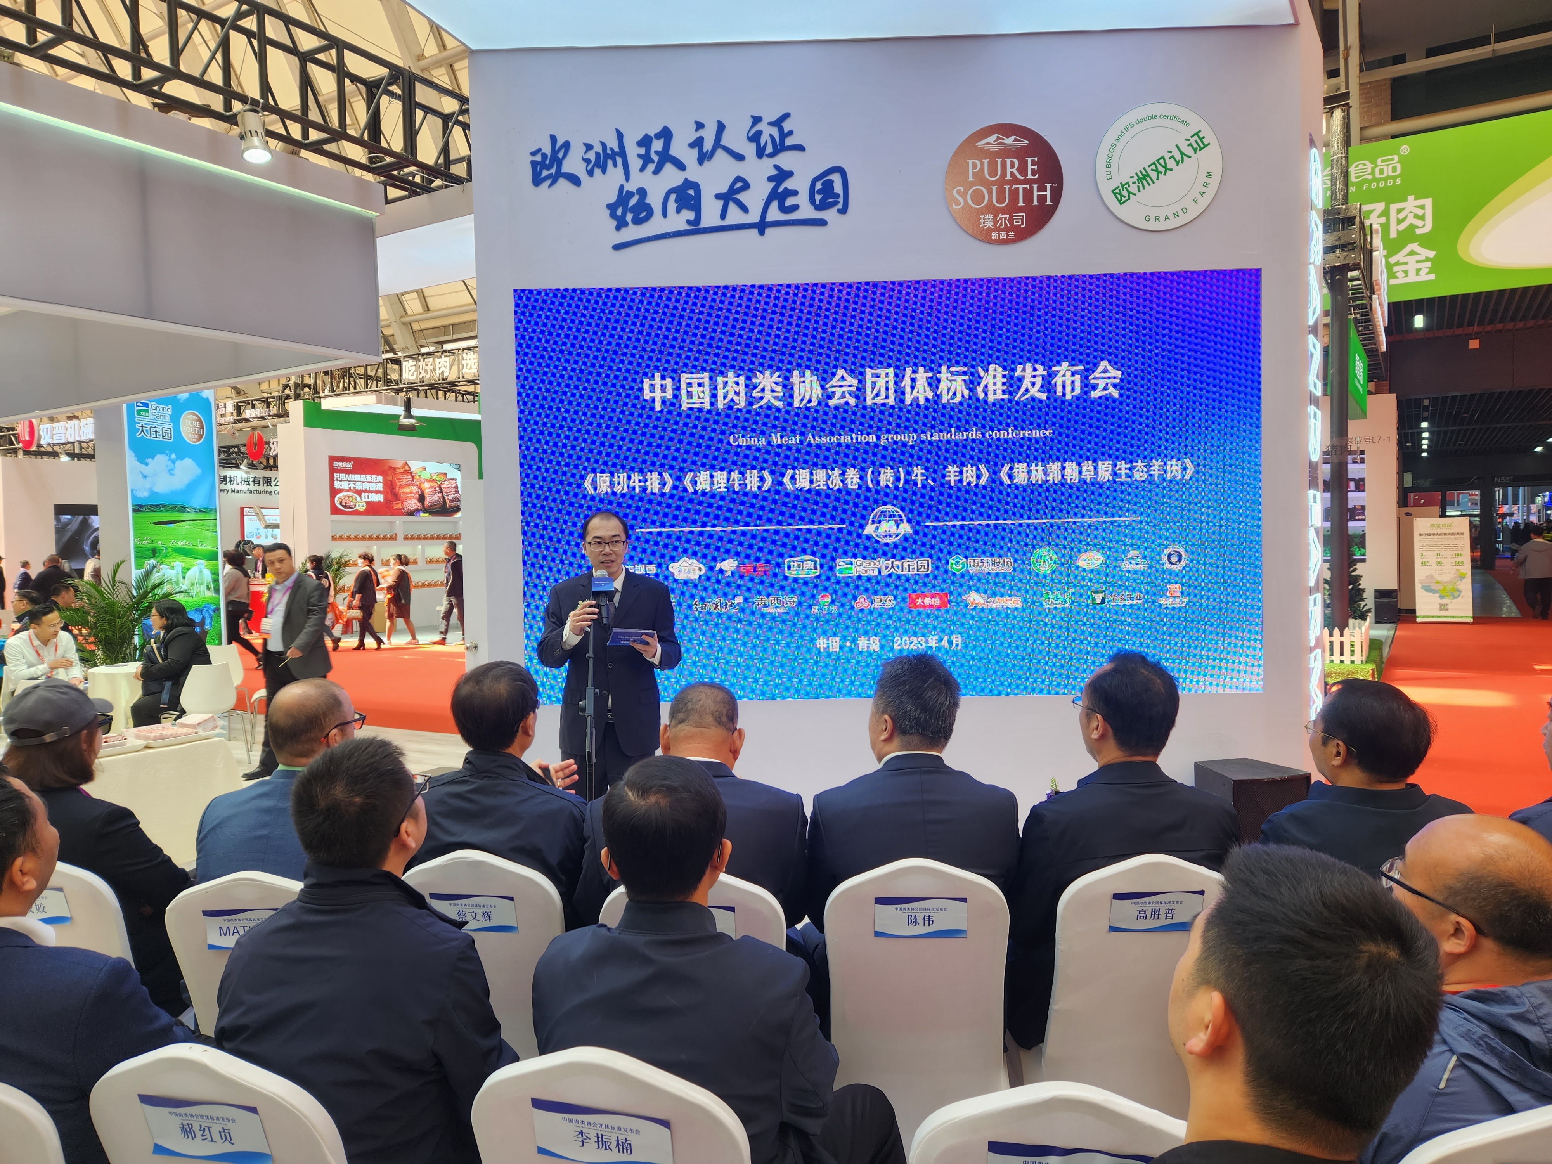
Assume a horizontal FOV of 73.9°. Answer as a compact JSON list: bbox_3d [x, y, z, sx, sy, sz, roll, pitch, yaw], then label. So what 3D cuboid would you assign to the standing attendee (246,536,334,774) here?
[{"bbox_3d":[-3.597,0.556,7.599,0.550,1.710,0.420,0,3,32],"label":"standing attendee"}]

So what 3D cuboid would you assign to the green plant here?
[{"bbox_3d":[-5.740,0.569,8.980,1.000,1.520,0.920,-3,3,-32],"label":"green plant"}]

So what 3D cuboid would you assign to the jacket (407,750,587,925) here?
[{"bbox_3d":[-0.681,0.748,2.584,0.530,0.660,0.410,-1,2,14],"label":"jacket"}]

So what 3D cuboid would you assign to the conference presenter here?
[{"bbox_3d":[-0.616,0.616,3.900,0.540,1.740,0.420,-1,2,-6],"label":"conference presenter"}]

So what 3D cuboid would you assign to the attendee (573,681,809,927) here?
[{"bbox_3d":[-0.163,0.861,2.722,0.540,1.280,0.800,-1,3,2],"label":"attendee"}]

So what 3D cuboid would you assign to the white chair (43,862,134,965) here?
[{"bbox_3d":[-1.739,1.080,2.720,0.430,0.905,0.560,-1,3,2],"label":"white chair"}]

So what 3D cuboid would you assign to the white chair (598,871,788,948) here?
[{"bbox_3d":[-0.160,1.068,2.536,0.430,0.920,0.560,-1,2,3],"label":"white chair"}]

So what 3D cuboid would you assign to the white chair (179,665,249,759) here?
[{"bbox_3d":[-4.398,1.021,7.949,0.540,0.790,0.520,0,2,24],"label":"white chair"}]

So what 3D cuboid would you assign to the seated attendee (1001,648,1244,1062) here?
[{"bbox_3d":[0.882,0.833,2.864,0.530,1.330,0.850,-1,2,-5],"label":"seated attendee"}]

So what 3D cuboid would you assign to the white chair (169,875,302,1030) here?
[{"bbox_3d":[-1.149,1.075,2.570,0.430,0.905,0.560,-1,3,1],"label":"white chair"}]

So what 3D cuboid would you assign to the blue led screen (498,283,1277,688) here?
[{"bbox_3d":[0.583,-0.477,5.300,3.830,2.150,0.080,-1,2,1],"label":"blue led screen"}]

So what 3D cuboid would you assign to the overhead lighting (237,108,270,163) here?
[{"bbox_3d":[-2.629,-2.250,5.200,0.145,0.250,0.145,-2,2,-27],"label":"overhead lighting"}]

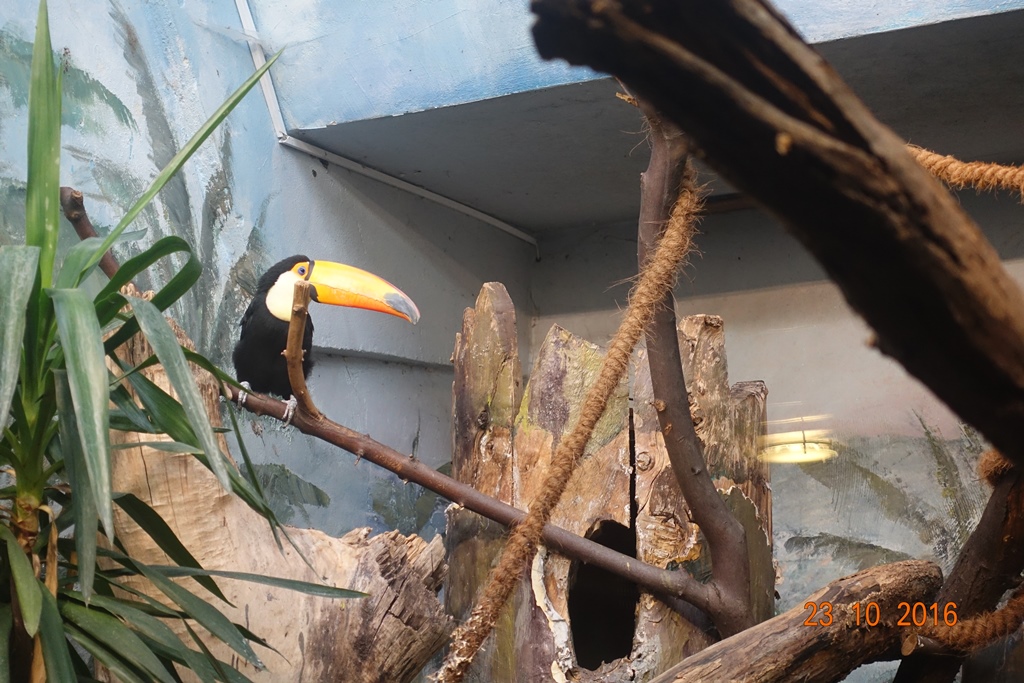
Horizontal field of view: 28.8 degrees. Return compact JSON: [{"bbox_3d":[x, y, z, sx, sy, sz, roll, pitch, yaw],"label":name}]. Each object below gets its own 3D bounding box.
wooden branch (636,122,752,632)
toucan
[{"bbox_3d":[0.269,0.043,2.950,0.135,0.790,0.110,-7,-6,0],"label":"wooden branch"},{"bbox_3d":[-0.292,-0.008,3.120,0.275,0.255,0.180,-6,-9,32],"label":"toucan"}]

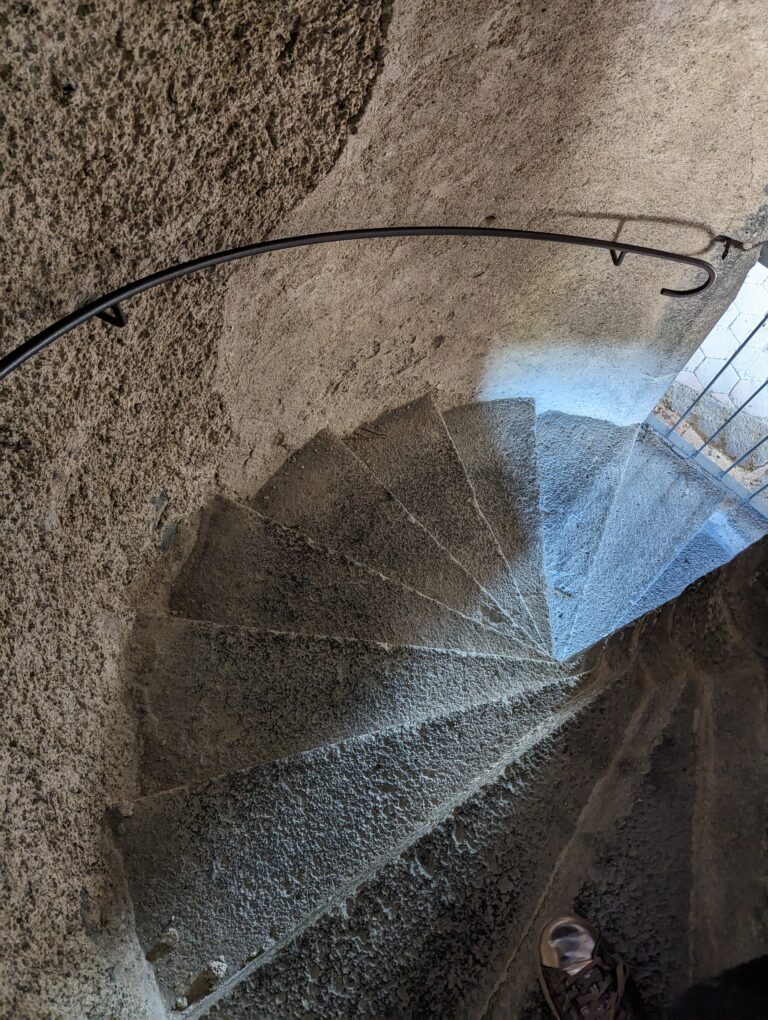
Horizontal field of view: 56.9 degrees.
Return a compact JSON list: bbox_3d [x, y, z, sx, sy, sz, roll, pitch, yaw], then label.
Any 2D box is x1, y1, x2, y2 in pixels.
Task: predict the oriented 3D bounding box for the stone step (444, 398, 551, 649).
[{"bbox_3d":[0.435,0.074,2.678,0.410,0.165,1.040,-5,70,-2],"label":"stone step"}]

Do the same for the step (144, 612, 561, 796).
[{"bbox_3d":[-0.067,0.519,1.847,1.110,0.165,0.430,0,70,0],"label":"step"}]

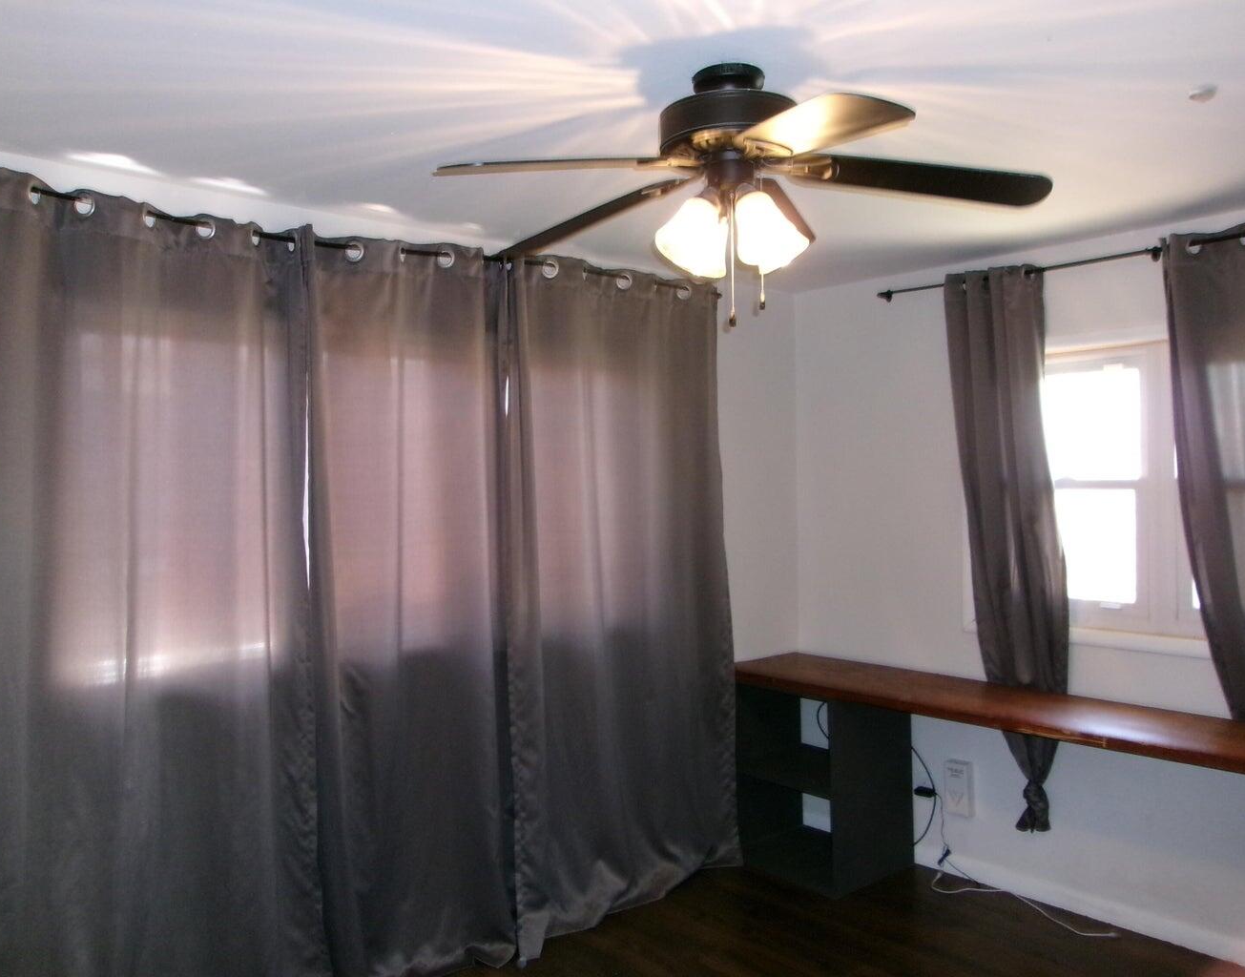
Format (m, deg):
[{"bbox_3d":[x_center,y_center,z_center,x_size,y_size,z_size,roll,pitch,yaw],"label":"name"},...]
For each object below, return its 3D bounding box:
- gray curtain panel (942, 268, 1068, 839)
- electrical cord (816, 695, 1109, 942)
[{"bbox_3d":[1.430,0.214,3.788,0.140,2.100,0.460,-1,1,-42],"label":"gray curtain panel"},{"bbox_3d":[1.264,1.235,3.979,0.170,0.630,1.300,-1,1,-42],"label":"electrical cord"}]

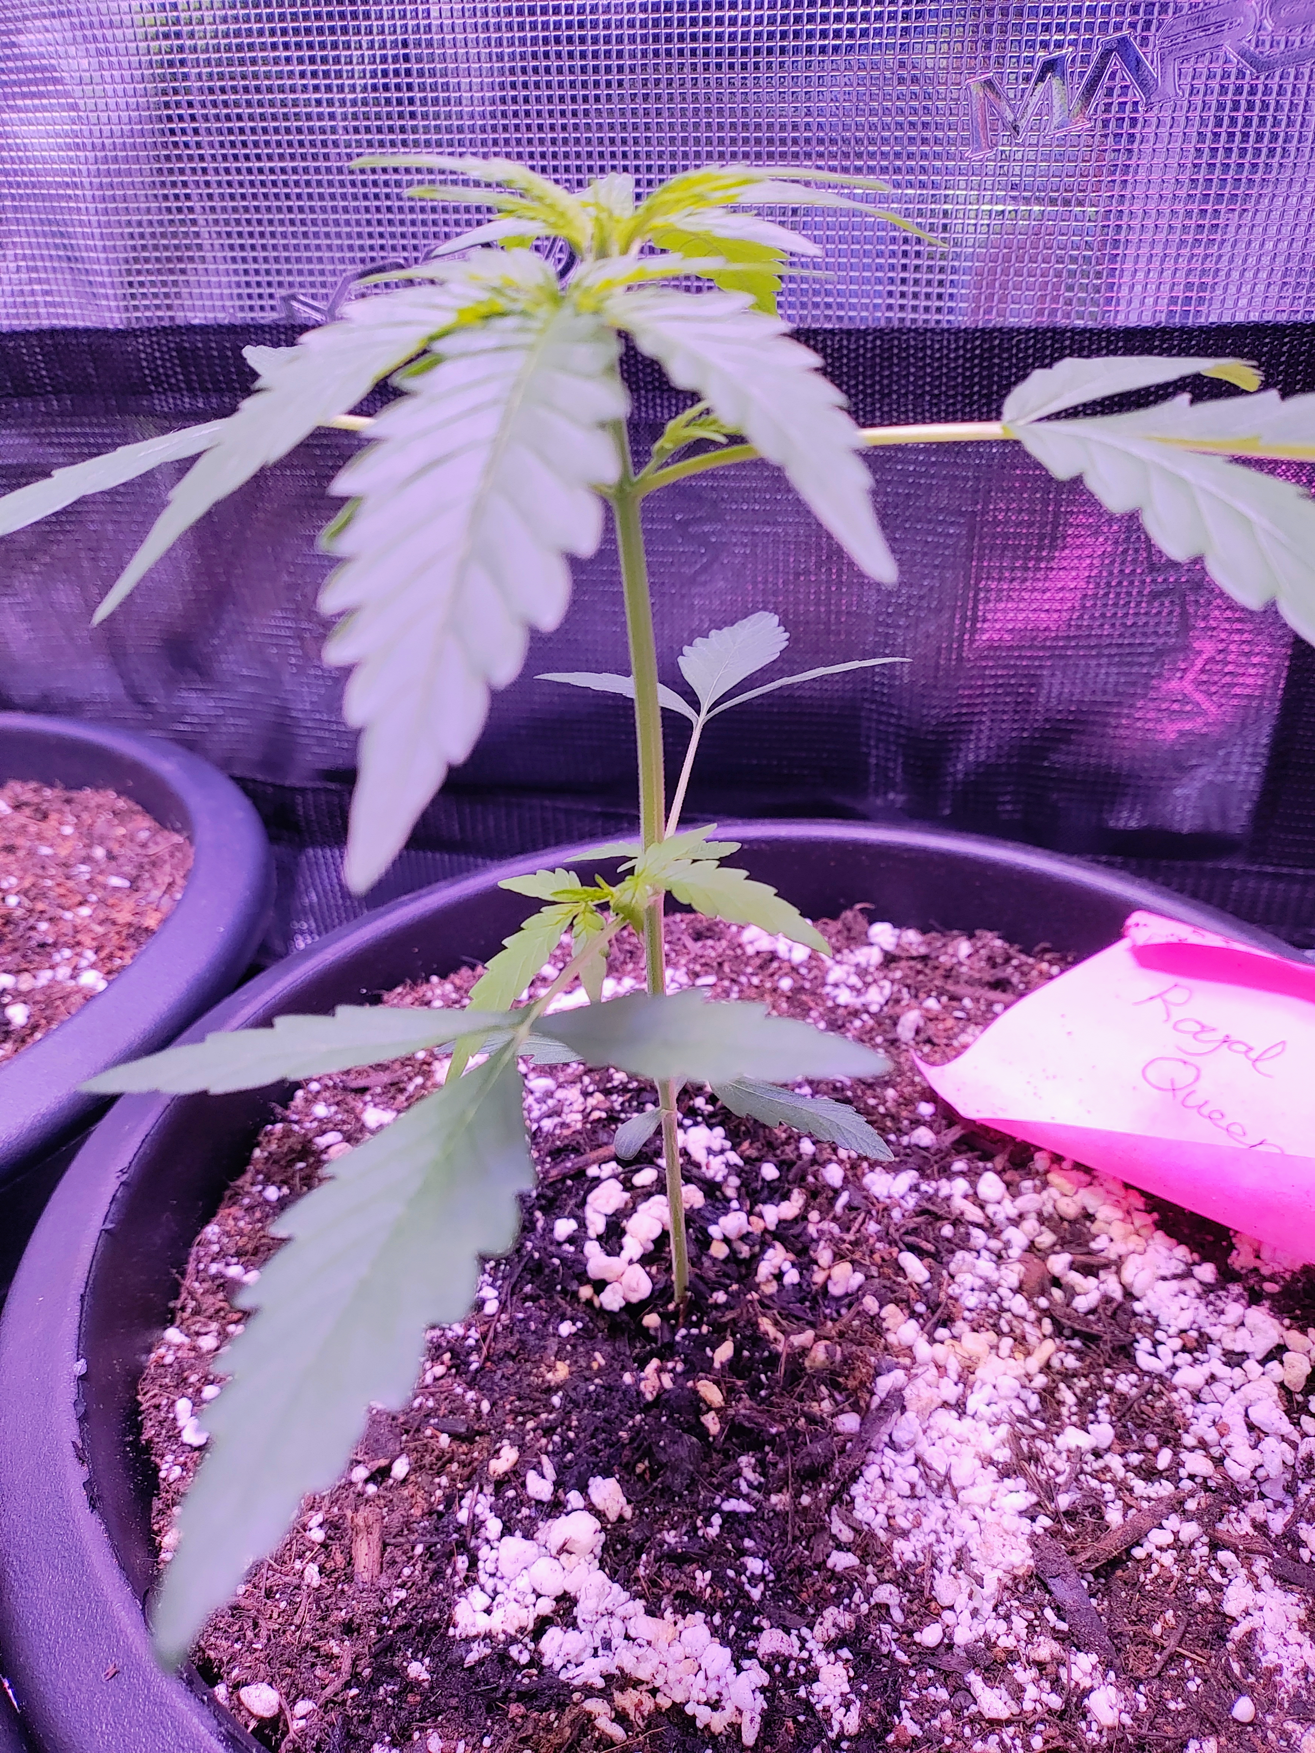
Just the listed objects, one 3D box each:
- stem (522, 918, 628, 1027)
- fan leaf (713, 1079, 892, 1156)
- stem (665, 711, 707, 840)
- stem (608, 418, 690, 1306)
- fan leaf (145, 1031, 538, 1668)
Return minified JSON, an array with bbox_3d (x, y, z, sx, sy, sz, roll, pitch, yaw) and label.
[{"bbox_3d":[-0.010,0.012,0.172,0.002,0.002,0.034,45,36,0],"label":"stem"},{"bbox_3d":[0.022,0.038,0.203,0.033,0.005,0.012,22,33,7],"label":"fan leaf"},{"bbox_3d":[0.004,-0.014,0.205,0.002,0.002,0.036,15,51,0],"label":"stem"},{"bbox_3d":[0.000,0.010,0.195,0.004,0.157,0.004,-4,29,0],"label":"stem"},{"bbox_3d":[-0.033,0.050,0.142,0.027,0.009,0.073,14,60,27],"label":"fan leaf"}]

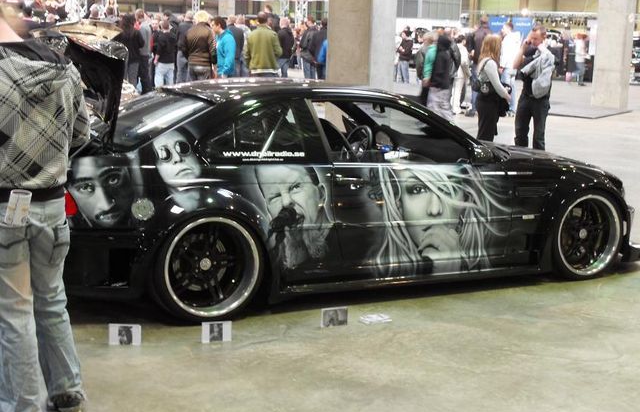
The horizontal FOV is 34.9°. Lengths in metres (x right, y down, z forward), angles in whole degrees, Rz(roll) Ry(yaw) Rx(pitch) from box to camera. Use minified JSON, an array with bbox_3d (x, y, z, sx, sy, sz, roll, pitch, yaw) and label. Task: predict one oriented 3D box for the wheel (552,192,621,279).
[{"bbox_3d":[1.759,0.188,6.939,0.600,0.600,0.240,-3,9,-27],"label":"wheel"}]

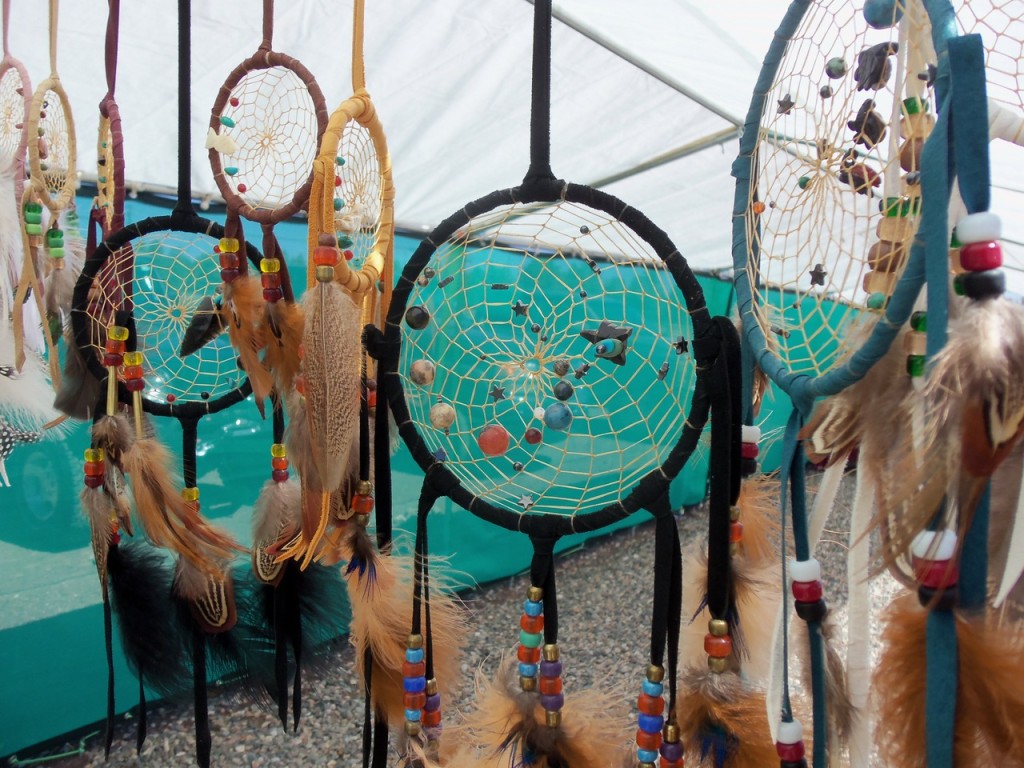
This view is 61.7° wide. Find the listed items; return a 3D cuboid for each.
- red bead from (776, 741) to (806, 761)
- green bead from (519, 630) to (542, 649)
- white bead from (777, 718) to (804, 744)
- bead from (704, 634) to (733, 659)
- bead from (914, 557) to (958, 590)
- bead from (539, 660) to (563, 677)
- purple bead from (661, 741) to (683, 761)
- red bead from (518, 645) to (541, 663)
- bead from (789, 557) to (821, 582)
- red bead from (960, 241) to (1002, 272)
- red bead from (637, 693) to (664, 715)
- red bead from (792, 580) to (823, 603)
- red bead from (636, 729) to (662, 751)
[{"bbox_3d":[0.088,0.116,0.271,0.009,0.006,0.009,-3,4,0],"label":"red bead"},{"bbox_3d":[0.008,0.103,0.347,0.009,0.006,0.009,6,3,3],"label":"green bead"},{"bbox_3d":[0.088,0.110,0.270,0.008,0.006,0.008,-2,4,0],"label":"white bead"},{"bbox_3d":[0.071,0.090,0.294,0.009,0.006,0.009,0,3,14],"label":"bead"},{"bbox_3d":[0.094,0.042,0.191,0.009,0.006,0.009,-5,1,25],"label":"bead"},{"bbox_3d":[0.015,0.111,0.334,0.009,0.006,0.009,-1,4,0],"label":"bead"},{"bbox_3d":[0.063,0.144,0.335,0.009,0.006,0.009,-2,3,10],"label":"purple bead"},{"bbox_3d":[0.007,0.106,0.335,0.009,0.006,0.009,4,4,0],"label":"red bead"},{"bbox_3d":[0.094,0.060,0.274,0.009,0.006,0.009,-9,0,17],"label":"bead"},{"bbox_3d":[0.115,-0.031,0.211,0.009,0.006,0.009,-7,-1,29],"label":"red bead"},{"bbox_3d":[0.050,0.114,0.305,0.009,0.007,0.009,5,4,0],"label":"red bead"},{"bbox_3d":[0.090,0.063,0.261,0.009,0.006,0.009,-6,4,0],"label":"red bead"},{"bbox_3d":[0.049,0.127,0.307,0.009,0.007,0.009,5,4,0],"label":"red bead"}]

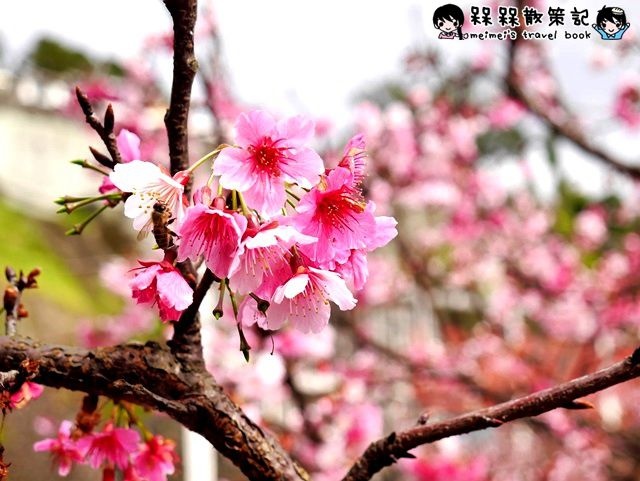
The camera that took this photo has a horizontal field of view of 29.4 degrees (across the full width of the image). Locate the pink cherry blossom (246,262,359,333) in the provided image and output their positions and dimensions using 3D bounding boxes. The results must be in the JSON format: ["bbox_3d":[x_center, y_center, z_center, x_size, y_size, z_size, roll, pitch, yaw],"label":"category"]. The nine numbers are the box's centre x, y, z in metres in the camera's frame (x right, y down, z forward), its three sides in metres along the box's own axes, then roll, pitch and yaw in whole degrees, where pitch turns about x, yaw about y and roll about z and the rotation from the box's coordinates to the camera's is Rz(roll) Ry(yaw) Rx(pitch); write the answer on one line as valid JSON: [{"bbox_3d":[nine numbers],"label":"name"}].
[{"bbox_3d":[-0.006,0.016,0.343,0.030,0.018,0.021,0,-41,-9],"label":"pink cherry blossom"}]

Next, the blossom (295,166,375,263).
[{"bbox_3d":[0.004,-0.008,0.347,0.027,0.027,0.018,0,7,-30],"label":"blossom"}]

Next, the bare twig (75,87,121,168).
[{"bbox_3d":[-0.065,-0.033,0.355,0.009,0.025,0.007,-27,0,0],"label":"bare twig"}]

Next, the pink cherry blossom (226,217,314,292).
[{"bbox_3d":[-0.014,0.005,0.346,0.025,0.018,0.019,0,-41,-18],"label":"pink cherry blossom"}]

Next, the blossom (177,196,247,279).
[{"bbox_3d":[-0.030,-0.001,0.343,0.021,0.019,0.019,0,43,9],"label":"blossom"}]

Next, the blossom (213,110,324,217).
[{"bbox_3d":[-0.015,-0.022,0.350,0.032,0.030,0.018,0,-1,-10],"label":"blossom"}]

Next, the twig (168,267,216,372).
[{"bbox_3d":[-0.037,0.023,0.357,0.009,0.029,0.009,21,0,0],"label":"twig"}]

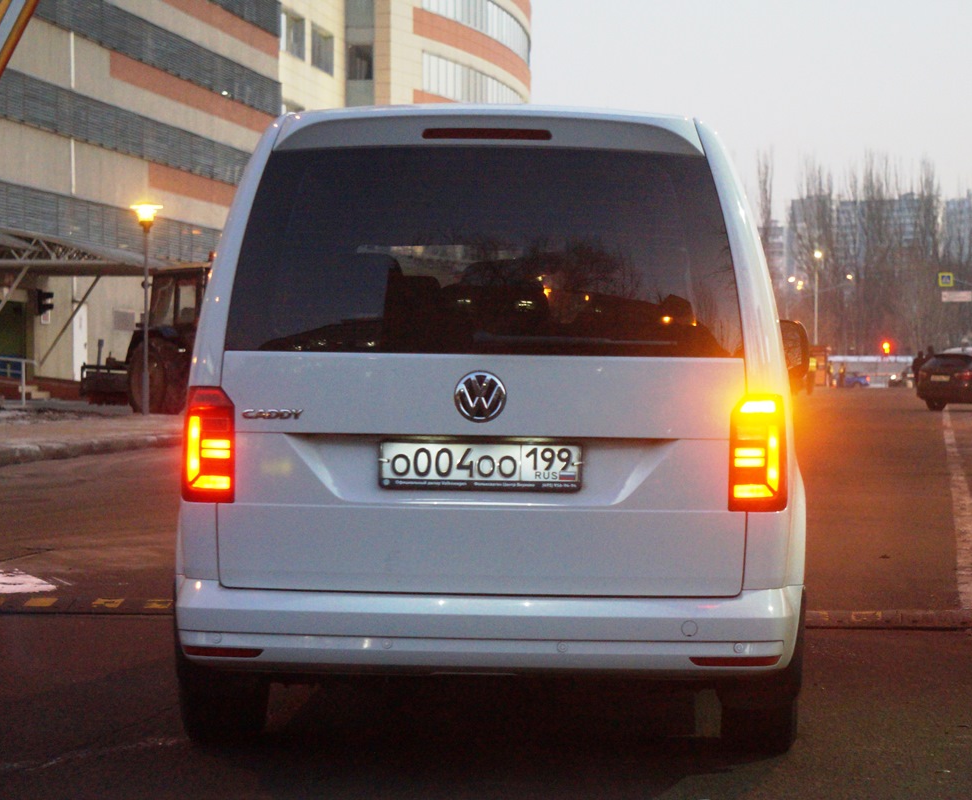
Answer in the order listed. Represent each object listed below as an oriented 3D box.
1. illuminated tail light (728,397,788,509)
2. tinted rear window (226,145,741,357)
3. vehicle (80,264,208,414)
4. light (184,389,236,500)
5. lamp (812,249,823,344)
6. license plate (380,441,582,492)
[{"bbox_3d":[0.716,0.141,7.370,0.153,0.310,0.140,1,1,3],"label":"illuminated tail light"},{"bbox_3d":[0.000,-0.400,7.480,1.370,0.590,0.100,1,-16,3],"label":"tinted rear window"},{"bbox_3d":[-5.420,-1.130,52.850,2.050,2.820,5.200,0,1,-40],"label":"vehicle"},{"bbox_3d":[-0.742,0.118,7.450,0.150,0.310,0.140,1,1,3],"label":"light"},{"bbox_3d":[21.312,-5.368,180.000,0.600,8.400,0.700,0,1,-18],"label":"lamp"},{"bbox_3d":[-0.012,0.174,7.320,0.530,0.130,0.020,1,1,3],"label":"license plate"}]

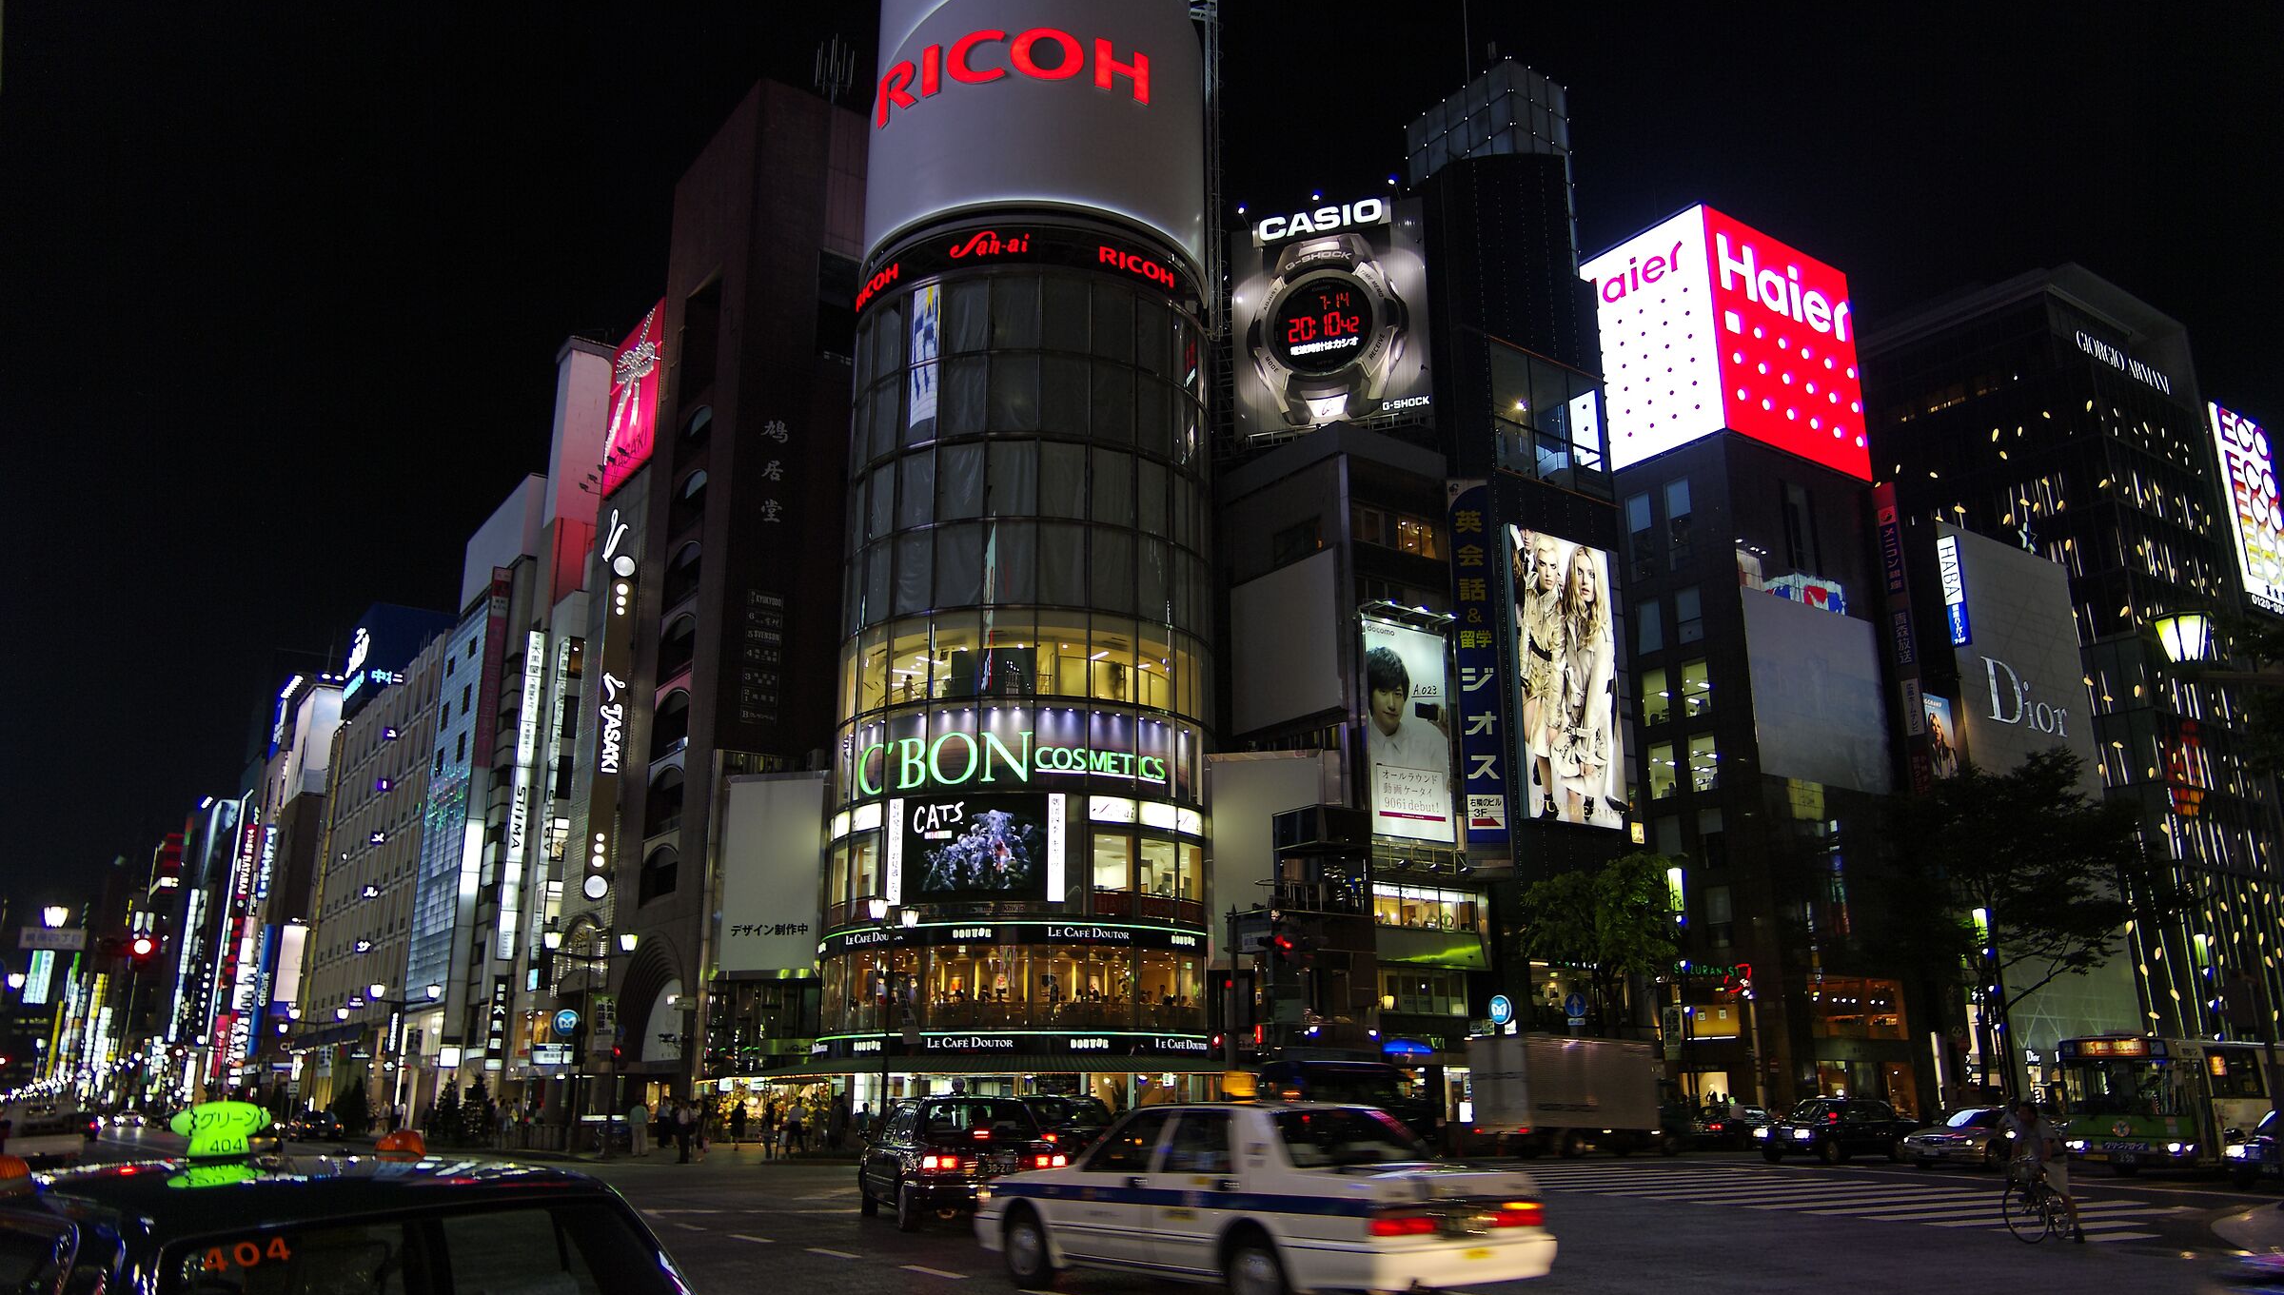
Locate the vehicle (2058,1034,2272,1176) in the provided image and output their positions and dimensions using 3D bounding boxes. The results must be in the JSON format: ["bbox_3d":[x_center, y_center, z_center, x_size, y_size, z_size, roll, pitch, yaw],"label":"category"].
[{"bbox_3d":[25.178,10.482,35.134,10.500,2.950,2.490,11,-20,-34],"label":"vehicle"}]

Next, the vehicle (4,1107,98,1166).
[{"bbox_3d":[-27.557,12.347,38.503,1.750,1.600,4.500,12,-20,-34],"label":"vehicle"}]

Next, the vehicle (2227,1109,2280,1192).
[{"bbox_3d":[21.071,8.784,26.984,4.650,1.480,1.700,11,-20,-34],"label":"vehicle"}]

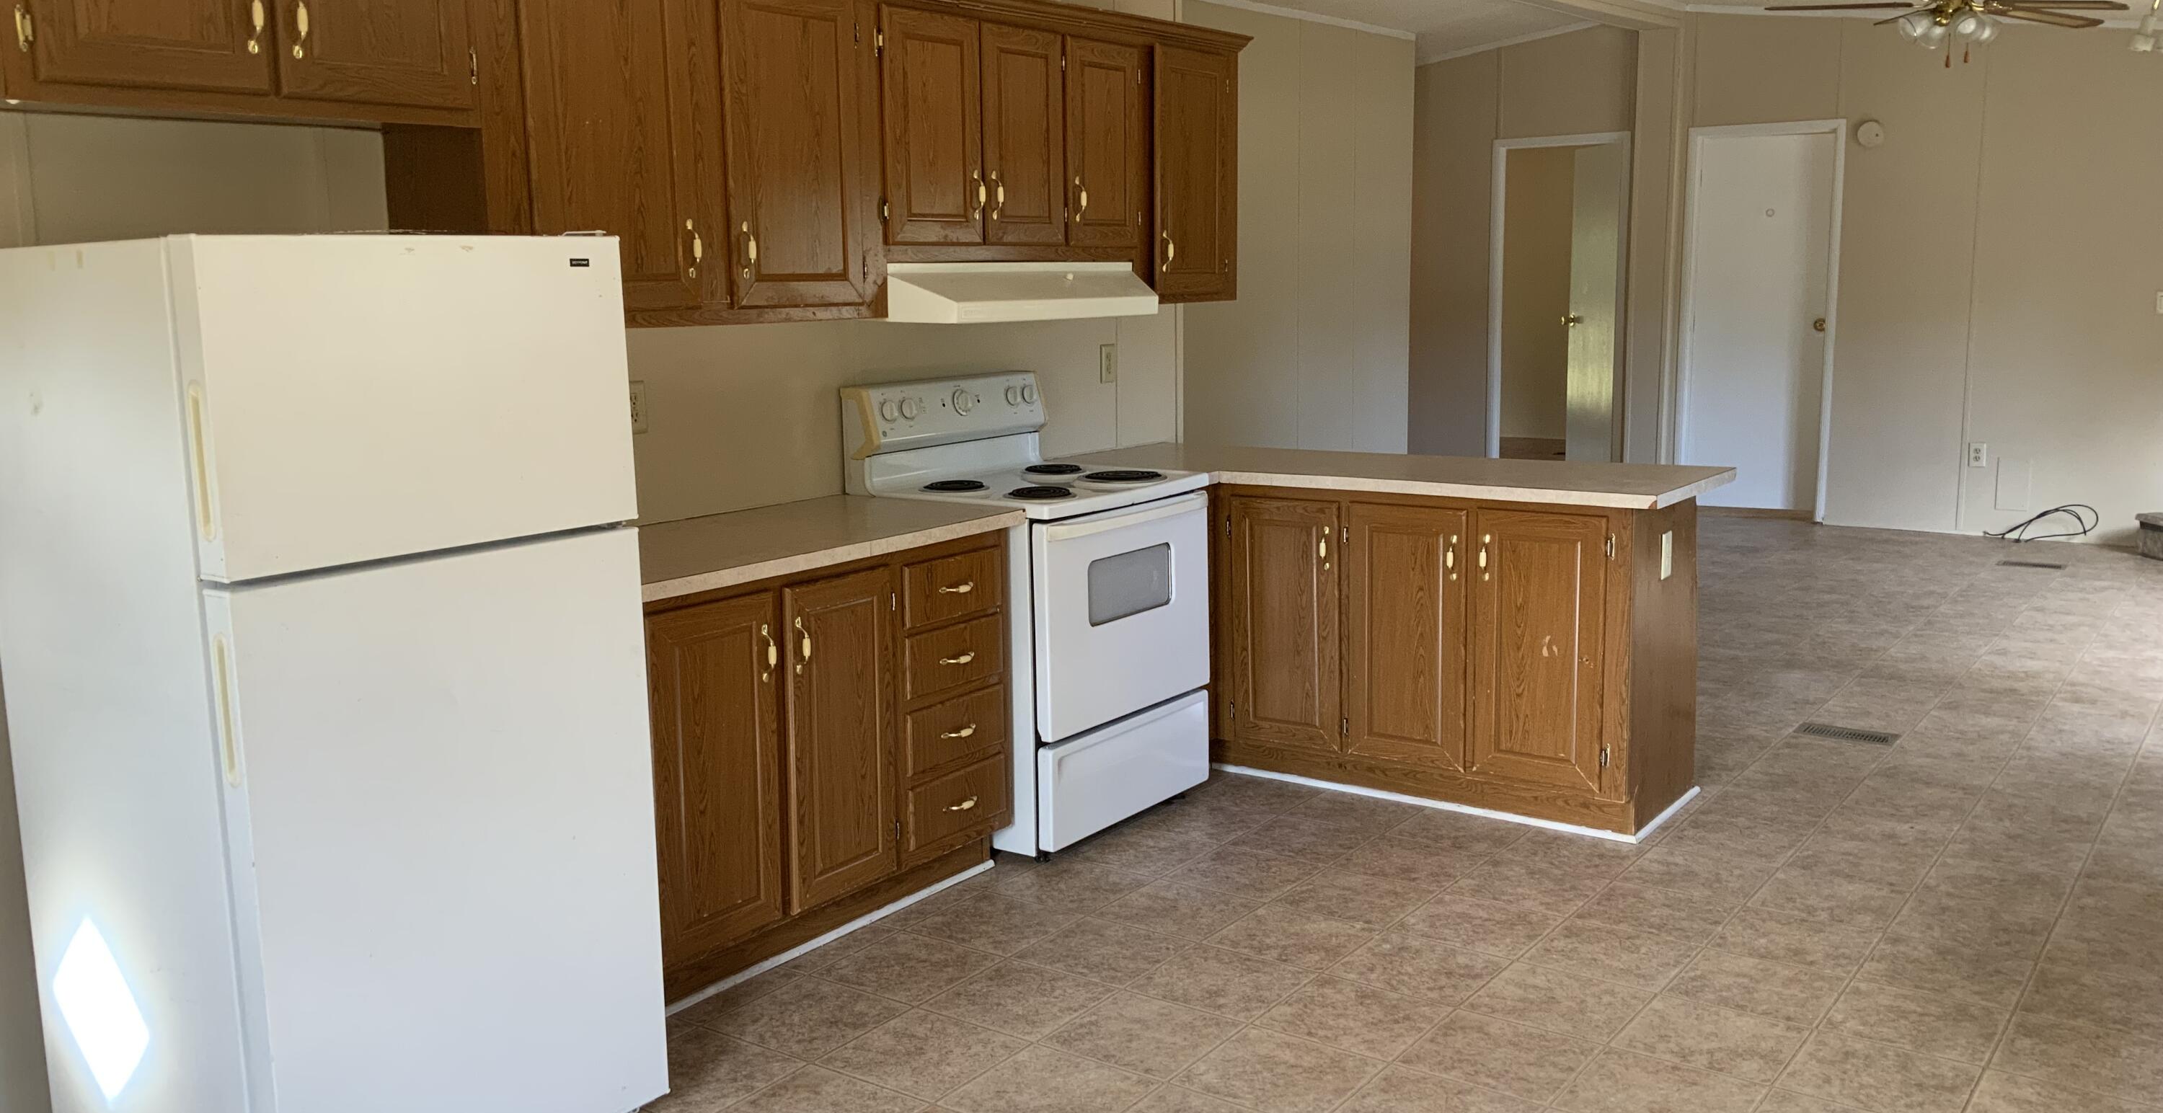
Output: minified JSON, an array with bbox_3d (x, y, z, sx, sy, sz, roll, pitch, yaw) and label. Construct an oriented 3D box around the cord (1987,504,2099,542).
[{"bbox_3d":[4.839,-0.170,9.159,0.510,0.190,0.150,6,11,35],"label":"cord"}]

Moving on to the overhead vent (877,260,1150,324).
[{"bbox_3d":[-0.227,-0.711,4.863,0.445,0.150,1.070,6,11,35],"label":"overhead vent"}]

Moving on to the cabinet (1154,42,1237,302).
[{"bbox_3d":[0.222,-1.160,5.562,0.315,0.750,0.468,6,11,35],"label":"cabinet"}]

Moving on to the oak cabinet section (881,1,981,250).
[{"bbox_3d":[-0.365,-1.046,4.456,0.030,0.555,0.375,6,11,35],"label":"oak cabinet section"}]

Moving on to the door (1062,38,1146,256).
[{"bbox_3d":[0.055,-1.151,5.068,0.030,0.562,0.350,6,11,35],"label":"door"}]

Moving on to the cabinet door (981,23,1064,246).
[{"bbox_3d":[-0.145,-1.103,4.781,0.035,0.557,0.355,6,11,34],"label":"cabinet door"}]

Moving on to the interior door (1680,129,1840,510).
[{"bbox_3d":[3.695,-1.259,9.887,0.750,2.070,0.050,6,11,35],"label":"interior door"}]

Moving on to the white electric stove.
[{"bbox_3d":[-0.118,0.118,4.902,0.680,1.175,0.757,6,11,35],"label":"white electric stove"}]

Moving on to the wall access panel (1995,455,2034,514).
[{"bbox_3d":[4.729,-0.362,9.188,0.154,0.266,0.020,6,12,35],"label":"wall access panel"}]

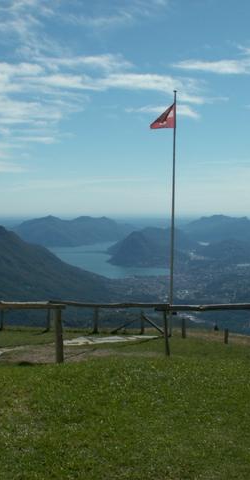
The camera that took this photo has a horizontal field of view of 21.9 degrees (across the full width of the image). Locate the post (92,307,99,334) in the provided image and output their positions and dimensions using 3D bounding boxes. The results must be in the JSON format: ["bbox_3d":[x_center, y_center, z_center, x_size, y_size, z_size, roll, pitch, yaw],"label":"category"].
[{"bbox_3d":[-1.069,2.918,23.600,0.150,1.060,0.150,0,3,0],"label":"post"}]

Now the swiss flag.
[{"bbox_3d":[1.396,-4.587,23.900,0.940,0.940,0.200,0,3,0],"label":"swiss flag"}]

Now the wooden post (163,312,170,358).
[{"bbox_3d":[0.750,1.663,11.700,0.080,0.890,0.080,-3,3,0],"label":"wooden post"}]

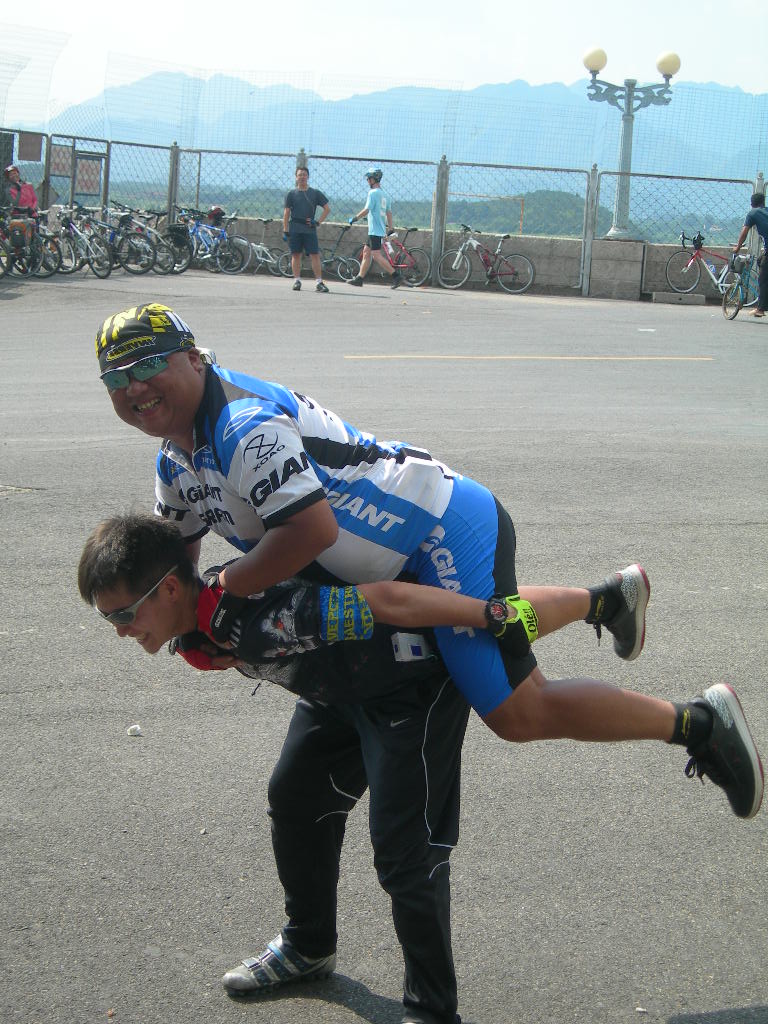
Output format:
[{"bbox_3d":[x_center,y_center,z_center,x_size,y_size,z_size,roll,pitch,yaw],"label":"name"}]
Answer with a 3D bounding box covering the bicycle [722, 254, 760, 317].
[{"bbox_3d":[5.243,-3.279,30.766,0.550,0.970,1.600,8,10,29],"label":"bicycle"}]

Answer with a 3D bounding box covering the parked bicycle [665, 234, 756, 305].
[{"bbox_3d":[5.222,-3.832,33.701,1.620,0.990,0.450,13,11,11],"label":"parked bicycle"}]

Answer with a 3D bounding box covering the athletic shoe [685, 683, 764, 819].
[{"bbox_3d":[0.700,0.490,4.380,0.122,0.283,0.105,-16,-3,5],"label":"athletic shoe"}]

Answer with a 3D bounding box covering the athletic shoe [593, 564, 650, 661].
[{"bbox_3d":[0.530,0.224,4.750,0.118,0.280,0.103,0,41,6],"label":"athletic shoe"}]

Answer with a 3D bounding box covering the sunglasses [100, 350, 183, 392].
[{"bbox_3d":[-0.433,-0.261,3.850,0.142,0.050,0.135,-17,-3,25],"label":"sunglasses"}]

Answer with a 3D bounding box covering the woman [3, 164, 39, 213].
[{"bbox_3d":[-5.575,-4.490,32.519,0.500,1.554,0.340,0,9,-20],"label":"woman"}]

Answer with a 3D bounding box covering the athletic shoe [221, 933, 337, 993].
[{"bbox_3d":[-0.211,0.919,4.443,0.270,0.115,0.100,-1,10,-26],"label":"athletic shoe"}]

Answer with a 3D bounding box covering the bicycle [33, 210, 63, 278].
[{"bbox_3d":[-5.109,-3.924,30.799,0.550,1.020,1.680,-4,11,-38],"label":"bicycle"}]

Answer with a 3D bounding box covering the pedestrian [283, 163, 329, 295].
[{"bbox_3d":[-1.124,-4.195,31.584,0.660,1.790,0.360,3,9,-2],"label":"pedestrian"}]

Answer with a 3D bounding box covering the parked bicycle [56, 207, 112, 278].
[{"bbox_3d":[-4.401,-4.025,31.720,0.580,1.020,1.680,-2,10,-32],"label":"parked bicycle"}]

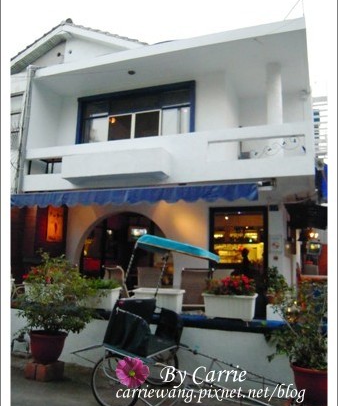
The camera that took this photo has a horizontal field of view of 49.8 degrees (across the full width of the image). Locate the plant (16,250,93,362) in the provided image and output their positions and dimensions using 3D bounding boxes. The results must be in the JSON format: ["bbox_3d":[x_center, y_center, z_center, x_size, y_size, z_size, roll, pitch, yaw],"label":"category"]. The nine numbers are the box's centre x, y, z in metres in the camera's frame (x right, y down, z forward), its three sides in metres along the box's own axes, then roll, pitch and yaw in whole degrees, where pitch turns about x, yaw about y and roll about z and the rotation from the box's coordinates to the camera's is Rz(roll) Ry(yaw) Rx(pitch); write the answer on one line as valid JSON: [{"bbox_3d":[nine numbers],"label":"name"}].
[{"bbox_3d":[-1.594,1.435,5.093,0.990,1.485,0.941,-2,-10,20],"label":"plant"}]

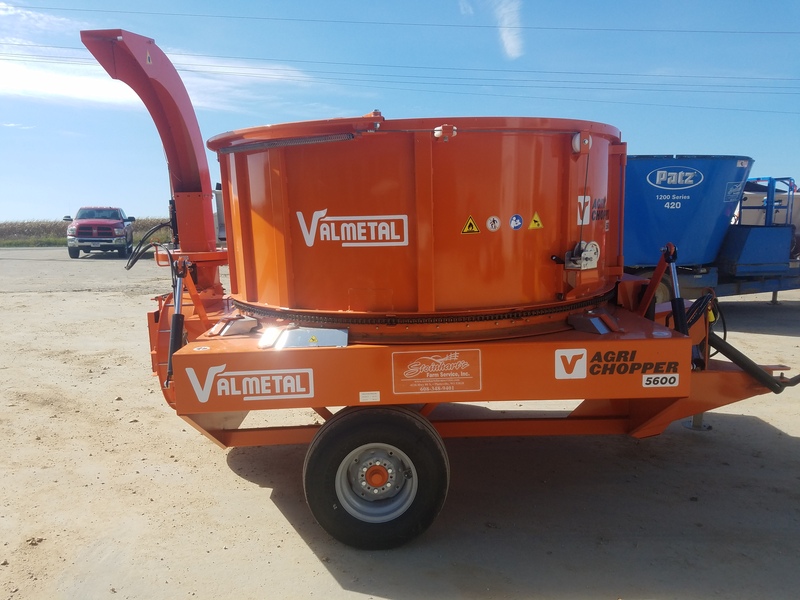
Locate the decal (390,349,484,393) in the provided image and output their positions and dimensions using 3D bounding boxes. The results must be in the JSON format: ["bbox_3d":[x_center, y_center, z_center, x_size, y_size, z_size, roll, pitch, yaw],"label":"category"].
[{"bbox_3d":[0.180,0.348,2.905,0.440,0.210,0.010,-2,9,-1],"label":"decal"}]

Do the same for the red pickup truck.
[{"bbox_3d":[-12.618,-2.905,25.527,2.350,1.970,6.200,-5,9,-22],"label":"red pickup truck"}]

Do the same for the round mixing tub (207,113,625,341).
[{"bbox_3d":[0.127,-0.512,4.186,2.713,1.070,2.713,-1,8,0],"label":"round mixing tub"}]

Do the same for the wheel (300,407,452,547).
[{"bbox_3d":[-0.119,0.871,3.106,0.755,0.755,0.270,-2,9,-1],"label":"wheel"}]

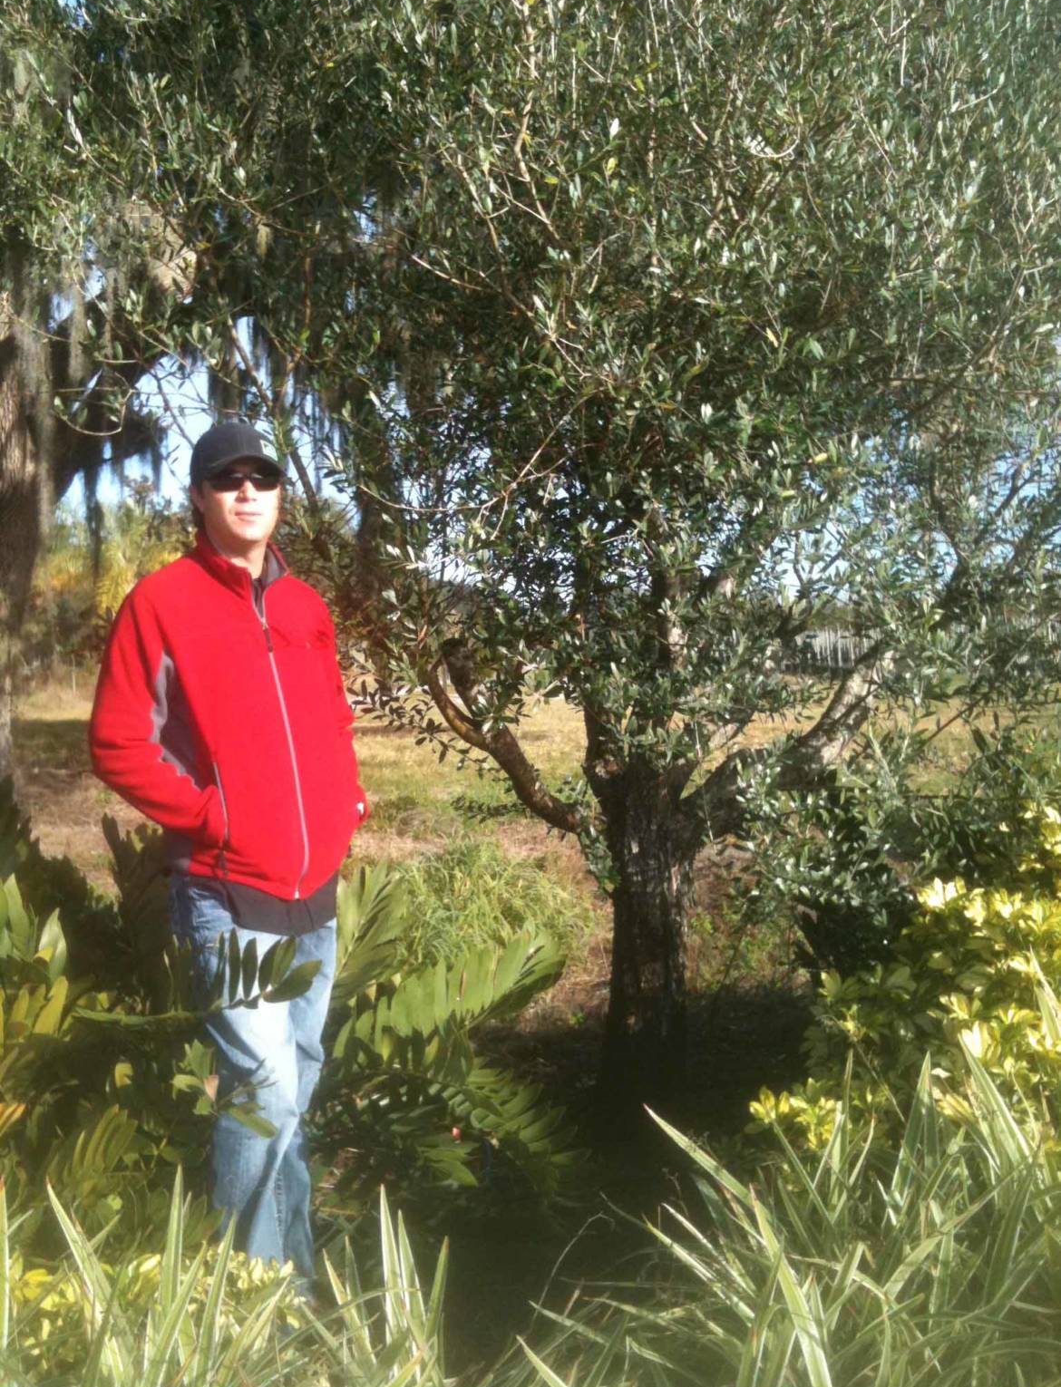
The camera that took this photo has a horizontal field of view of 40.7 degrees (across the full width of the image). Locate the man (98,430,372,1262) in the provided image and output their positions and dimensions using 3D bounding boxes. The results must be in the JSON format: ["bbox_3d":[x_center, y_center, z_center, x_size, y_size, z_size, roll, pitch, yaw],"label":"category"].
[{"bbox_3d":[-0.605,0.355,2.880,0.580,1.830,0.370,-2,4,-41],"label":"man"}]

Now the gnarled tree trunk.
[{"bbox_3d":[0.327,0.695,4.150,0.290,1.000,0.280,0,3,0],"label":"gnarled tree trunk"}]

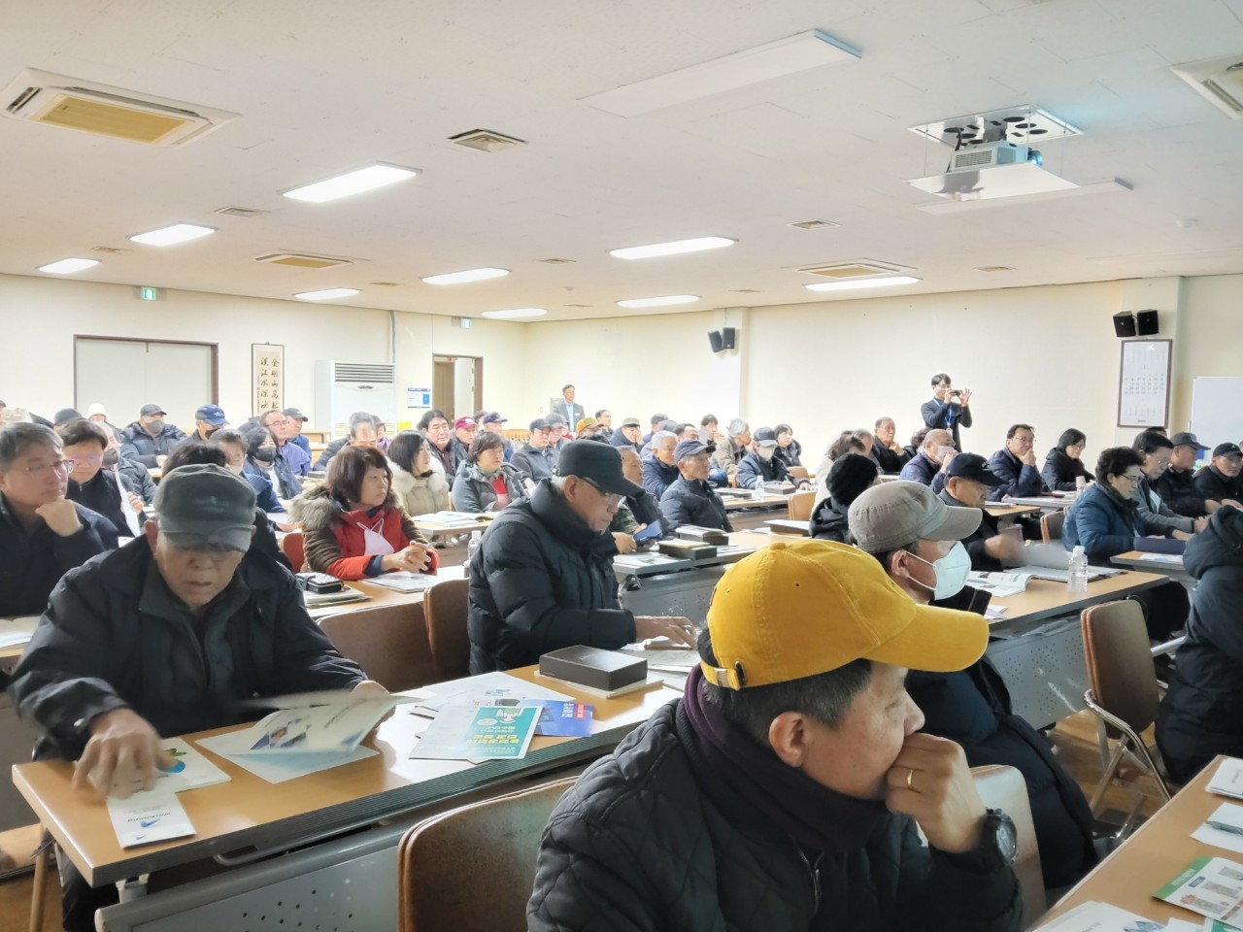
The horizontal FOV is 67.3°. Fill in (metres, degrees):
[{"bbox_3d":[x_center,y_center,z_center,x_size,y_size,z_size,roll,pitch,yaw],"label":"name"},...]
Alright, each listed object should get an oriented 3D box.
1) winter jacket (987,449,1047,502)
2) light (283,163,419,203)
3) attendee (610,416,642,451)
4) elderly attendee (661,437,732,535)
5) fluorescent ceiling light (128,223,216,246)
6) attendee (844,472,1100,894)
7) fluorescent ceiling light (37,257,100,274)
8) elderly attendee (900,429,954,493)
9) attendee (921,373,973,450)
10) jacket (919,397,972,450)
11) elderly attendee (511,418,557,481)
[{"bbox_3d":[3.029,0.171,7.129,0.420,0.600,0.490,5,5,43],"label":"winter jacket"},{"bbox_3d":[-1.759,-1.792,5.951,0.320,0.030,1.280,-2,5,-44],"label":"light"},{"bbox_3d":[0.132,0.118,9.361,0.500,1.214,0.700,-2,5,-39],"label":"attendee"},{"bbox_3d":[0.466,0.453,4.986,0.490,1.191,0.720,-2,5,-39],"label":"elderly attendee"},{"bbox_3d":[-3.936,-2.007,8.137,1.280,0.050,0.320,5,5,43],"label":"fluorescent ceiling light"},{"bbox_3d":[0.734,0.657,1.774,0.550,1.227,0.780,-2,5,-44],"label":"attendee"},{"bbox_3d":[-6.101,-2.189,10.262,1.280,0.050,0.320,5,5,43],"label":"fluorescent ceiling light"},{"bbox_3d":[2.180,0.364,6.324,0.510,1.237,0.730,-2,5,-39],"label":"elderly attendee"},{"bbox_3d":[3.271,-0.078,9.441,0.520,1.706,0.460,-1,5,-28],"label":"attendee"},{"bbox_3d":[3.199,-0.313,9.206,0.530,0.750,0.400,0,4,-27],"label":"jacket"},{"bbox_3d":[-0.599,0.232,7.496,0.510,1.232,0.740,-2,5,-39],"label":"elderly attendee"}]

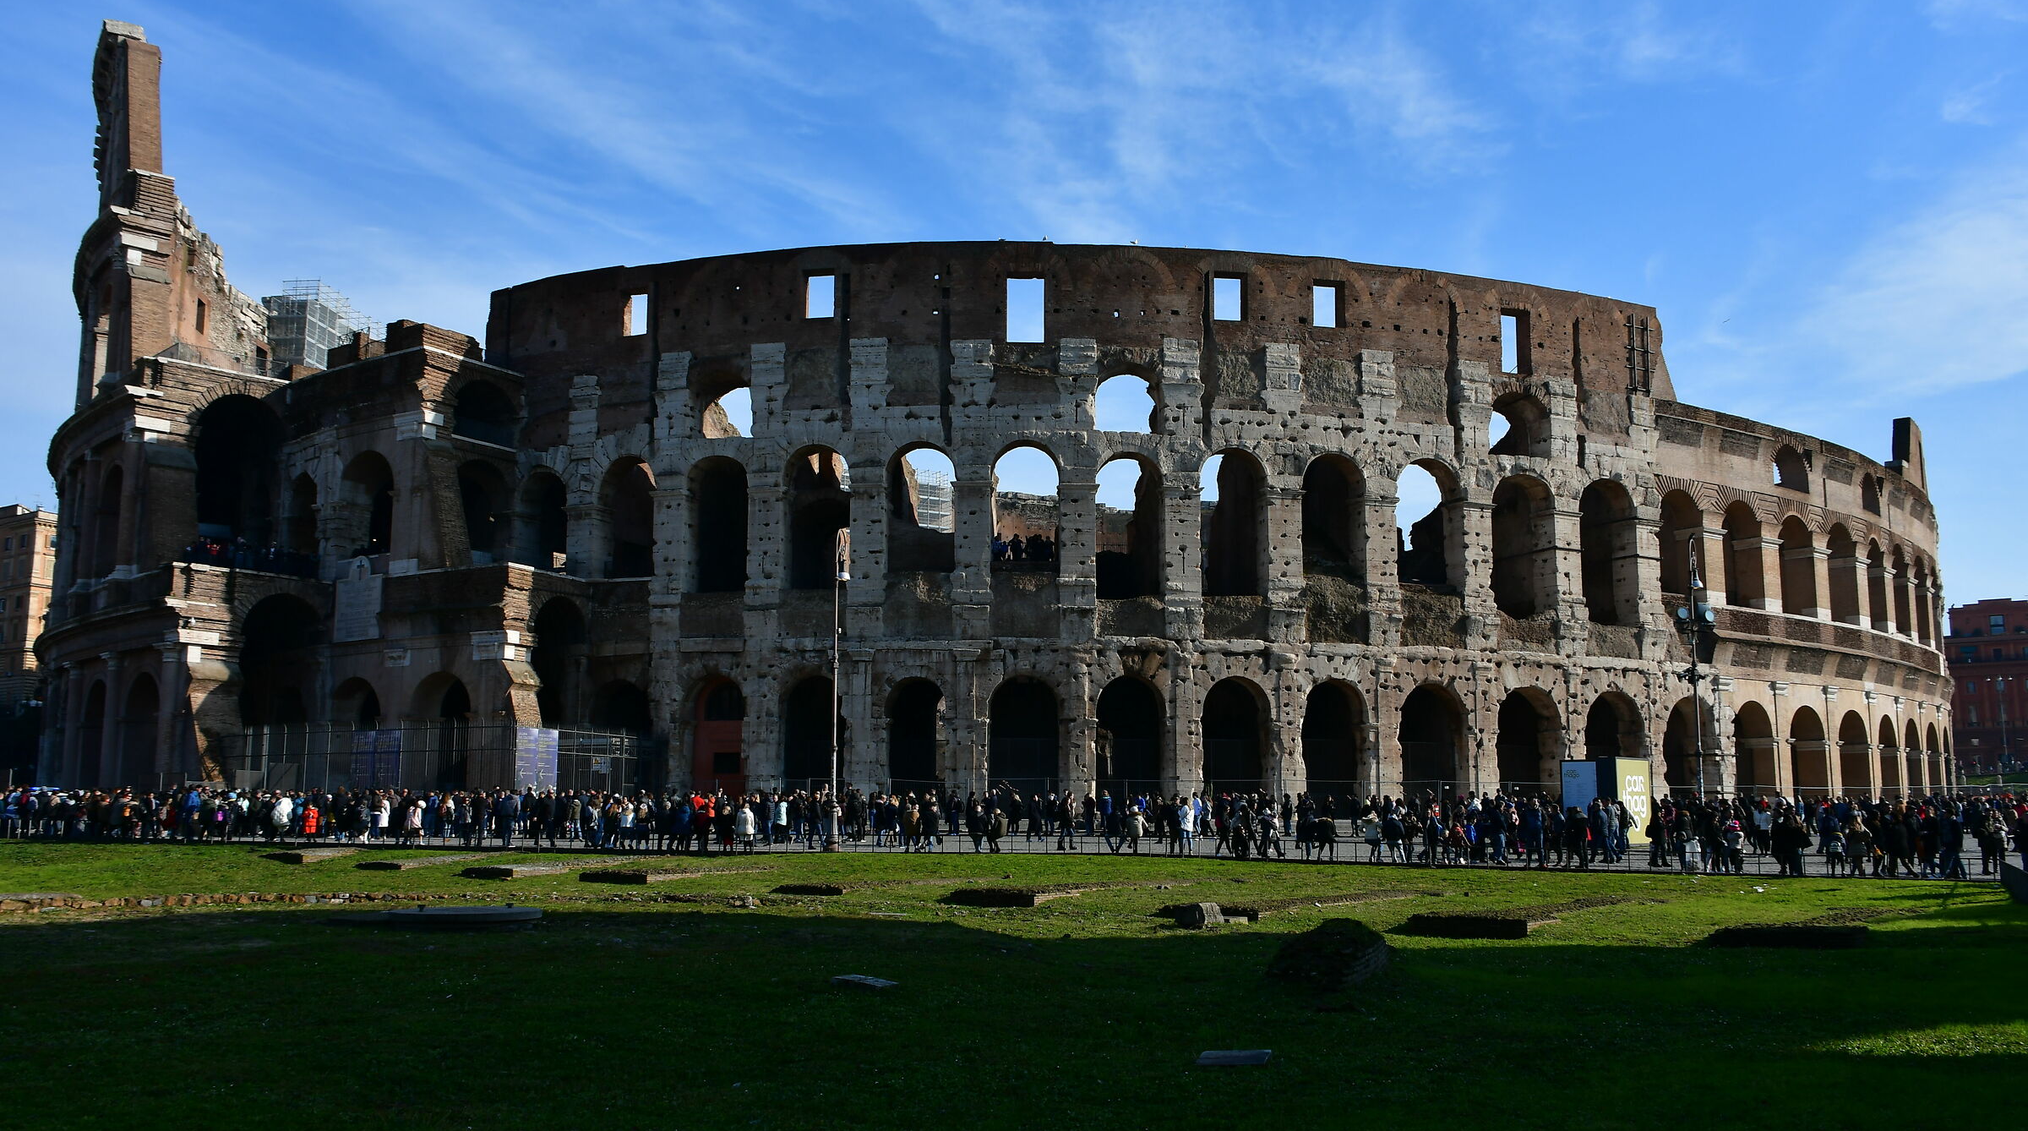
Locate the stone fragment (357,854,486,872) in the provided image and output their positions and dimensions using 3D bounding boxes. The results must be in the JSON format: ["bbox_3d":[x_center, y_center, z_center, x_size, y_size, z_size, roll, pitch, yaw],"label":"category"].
[{"bbox_3d":[-16.741,8.427,43.188,1.391,0.250,3.663,-3,-8,22],"label":"stone fragment"}]

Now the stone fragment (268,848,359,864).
[{"bbox_3d":[-20.448,8.553,44.751,1.150,0.300,2.000,-4,-8,27],"label":"stone fragment"}]

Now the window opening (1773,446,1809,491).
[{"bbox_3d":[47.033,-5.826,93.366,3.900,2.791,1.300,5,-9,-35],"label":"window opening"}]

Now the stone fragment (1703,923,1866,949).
[{"bbox_3d":[13.063,6.300,25.868,2.289,0.323,0.918,-1,-8,8],"label":"stone fragment"}]

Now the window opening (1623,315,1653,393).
[{"bbox_3d":[35.218,-11.912,86.673,2.447,4.656,0.900,4,-8,-27],"label":"window opening"}]

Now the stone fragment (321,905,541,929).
[{"bbox_3d":[-10.550,6.381,27.752,3.746,0.300,1.500,0,-7,0],"label":"stone fragment"}]

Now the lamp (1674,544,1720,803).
[{"bbox_3d":[20.311,3.924,44.889,1.350,9.738,1.100,-3,-8,23],"label":"lamp"}]

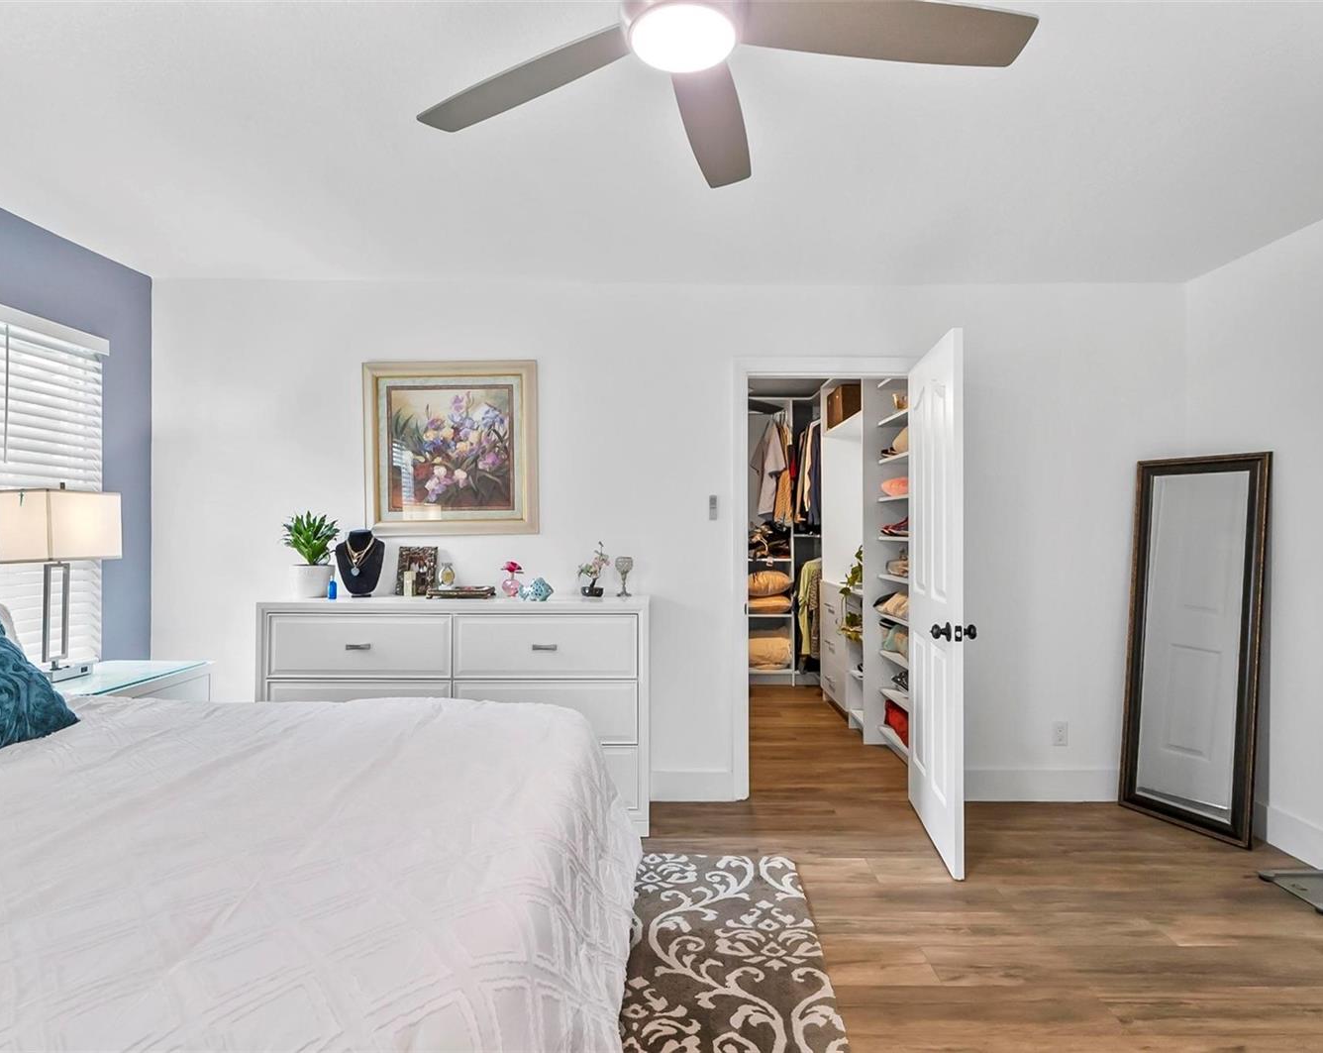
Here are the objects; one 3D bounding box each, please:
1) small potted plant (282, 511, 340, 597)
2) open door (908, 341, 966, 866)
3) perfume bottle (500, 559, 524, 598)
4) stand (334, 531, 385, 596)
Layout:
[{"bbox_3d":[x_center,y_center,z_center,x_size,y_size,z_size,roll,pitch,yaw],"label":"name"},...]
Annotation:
[{"bbox_3d":[-1.595,0.125,3.200,0.250,0.388,0.230,0,0,0],"label":"small potted plant"},{"bbox_3d":[1.134,0.281,2.937,0.042,2.010,0.762,0,0,8],"label":"open door"},{"bbox_3d":[-0.683,0.237,3.205,0.103,0.164,0.090,0,0,0],"label":"perfume bottle"},{"bbox_3d":[-1.365,0.167,3.185,0.224,0.305,0.120,0,0,-10],"label":"stand"}]

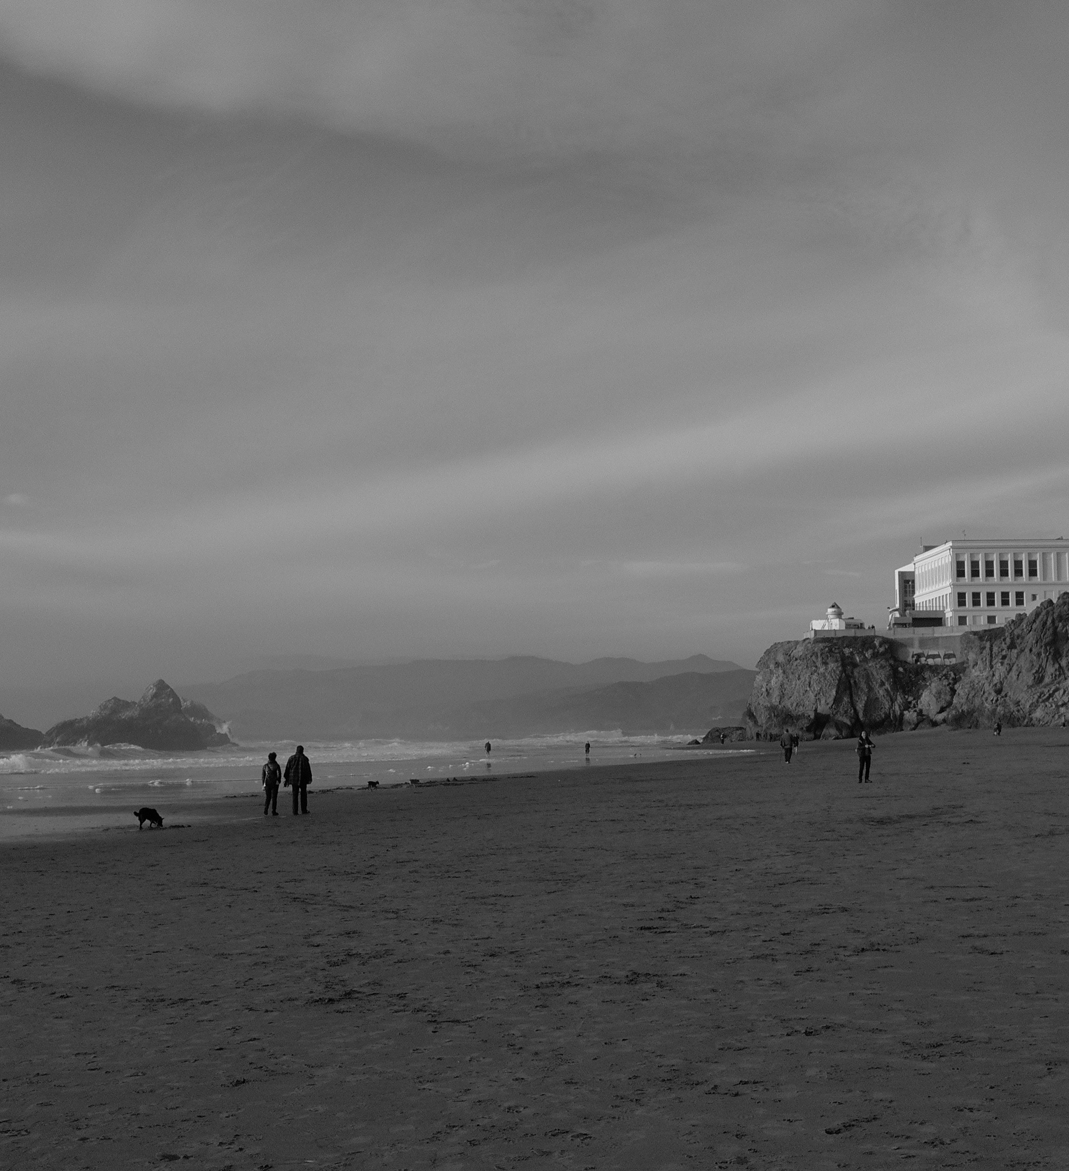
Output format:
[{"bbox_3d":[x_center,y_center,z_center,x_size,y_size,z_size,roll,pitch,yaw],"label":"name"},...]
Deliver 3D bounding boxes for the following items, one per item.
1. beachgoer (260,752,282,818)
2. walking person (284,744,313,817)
[{"bbox_3d":[-6.741,5.107,45.000,0.500,1.630,0.360,-1,-5,0],"label":"beachgoer"},{"bbox_3d":[-6.063,5.015,45.000,0.700,1.800,0.420,-1,-5,0],"label":"walking person"}]

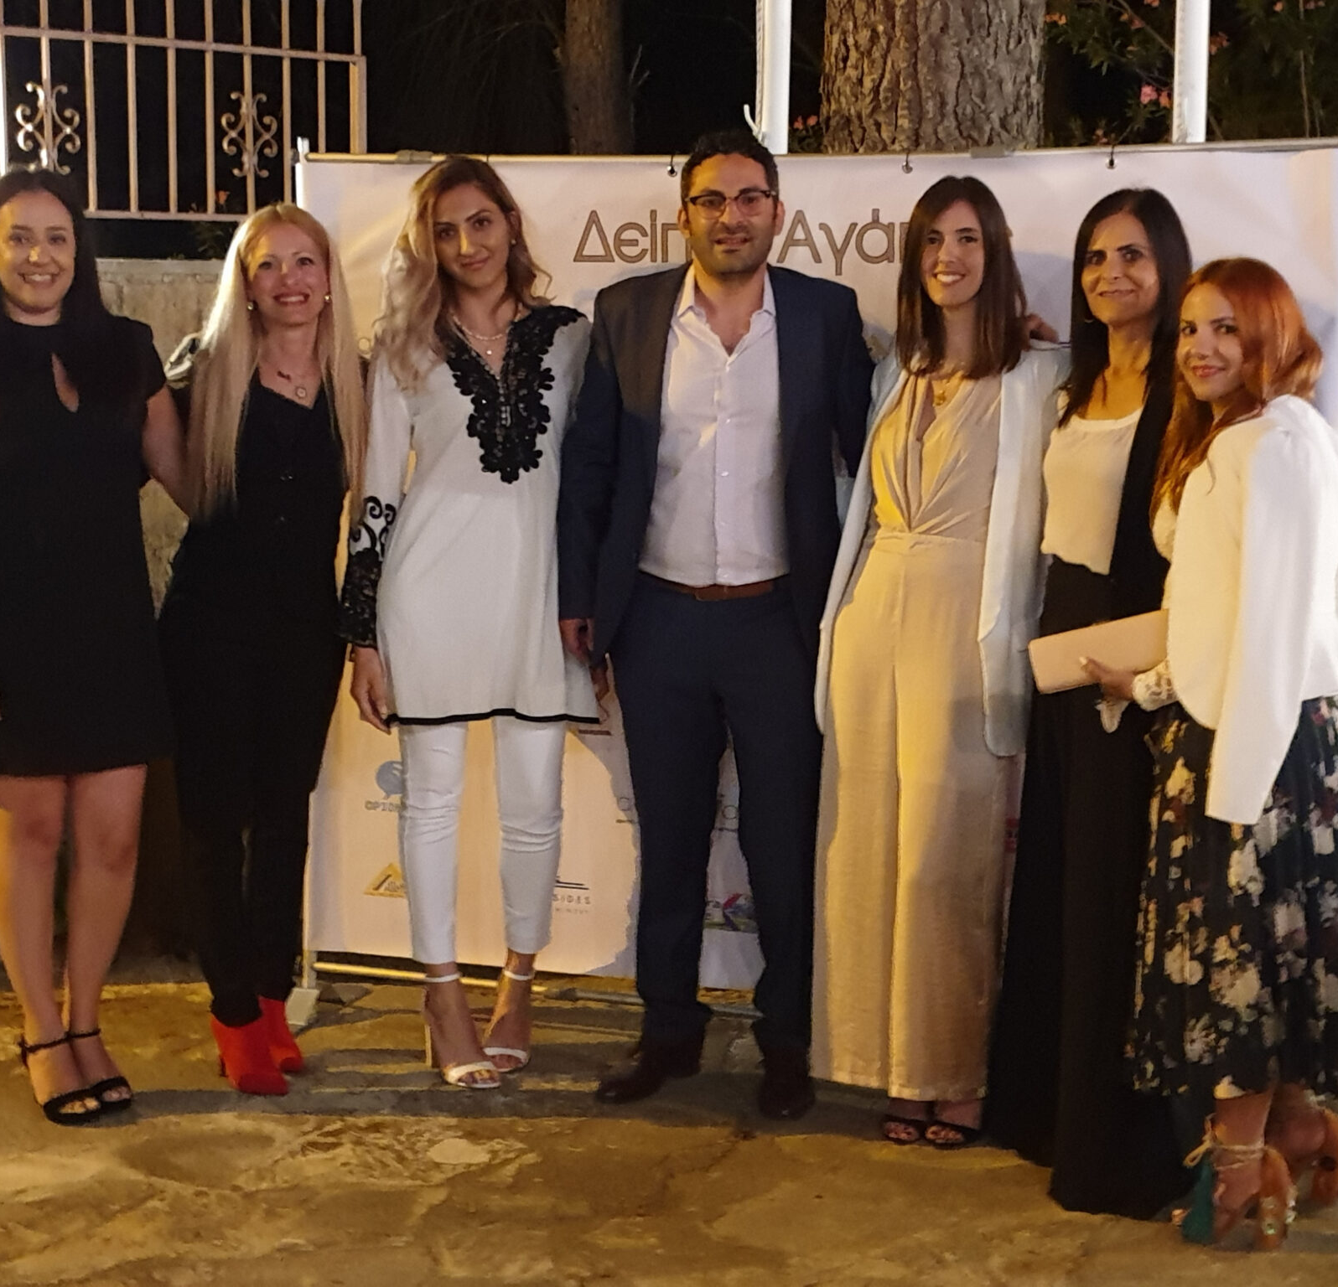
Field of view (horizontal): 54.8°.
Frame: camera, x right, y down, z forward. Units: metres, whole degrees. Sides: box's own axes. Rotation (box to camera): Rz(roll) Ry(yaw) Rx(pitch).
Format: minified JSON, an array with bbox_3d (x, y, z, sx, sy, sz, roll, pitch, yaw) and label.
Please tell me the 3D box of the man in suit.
[{"bbox_3d":[0.083,-0.020,2.378,0.580,1.780,0.350,0,7,0],"label":"man in suit"}]

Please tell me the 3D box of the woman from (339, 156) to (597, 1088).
[{"bbox_3d":[-0.387,-0.026,2.490,0.500,1.760,0.340,-2,8,-16],"label":"woman"}]

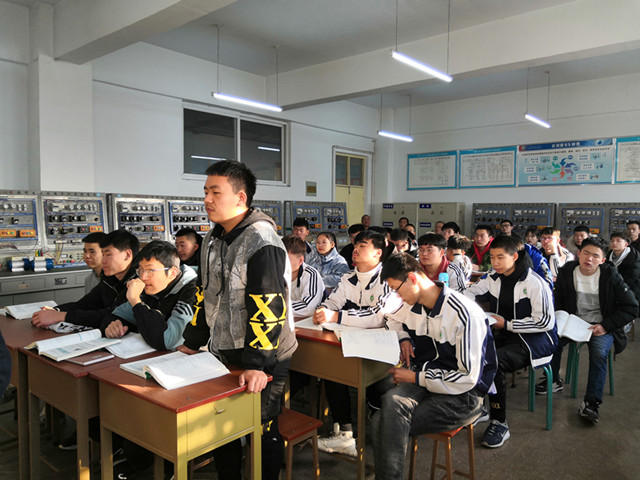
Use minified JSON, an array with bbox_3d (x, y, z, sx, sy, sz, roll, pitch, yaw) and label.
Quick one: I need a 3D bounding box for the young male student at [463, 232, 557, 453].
[{"bbox_3d":[1.310,0.616,3.416,0.750,1.300,0.540,-2,4,-38],"label":"young male student"}]

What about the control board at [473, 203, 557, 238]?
[{"bbox_3d":[3.697,-0.395,9.603,1.530,0.620,0.180,3,-5,40],"label":"control board"}]

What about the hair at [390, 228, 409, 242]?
[{"bbox_3d":[0.820,-0.044,5.150,0.180,0.140,0.200,3,4,38],"label":"hair"}]

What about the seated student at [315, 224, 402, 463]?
[{"bbox_3d":[0.265,0.584,3.153,0.600,1.290,0.530,-3,4,-45],"label":"seated student"}]

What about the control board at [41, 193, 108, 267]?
[{"bbox_3d":[-2.973,-0.106,5.969,0.250,0.887,0.738,3,4,41],"label":"control board"}]

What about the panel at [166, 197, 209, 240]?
[{"bbox_3d":[-1.840,-0.309,7.026,0.140,0.600,0.760,-9,-3,40],"label":"panel"}]

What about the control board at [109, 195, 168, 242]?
[{"bbox_3d":[-2.316,-0.280,6.447,0.140,0.610,0.760,-9,-3,40],"label":"control board"}]

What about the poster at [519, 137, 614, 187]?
[{"bbox_3d":[4.534,-1.414,9.318,1.640,0.800,0.030,3,4,40],"label":"poster"}]

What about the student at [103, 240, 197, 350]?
[{"bbox_3d":[-0.840,0.651,2.745,0.560,1.280,0.750,4,4,44],"label":"student"}]

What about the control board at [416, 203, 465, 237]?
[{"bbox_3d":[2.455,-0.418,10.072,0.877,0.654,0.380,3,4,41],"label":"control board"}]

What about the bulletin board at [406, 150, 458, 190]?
[{"bbox_3d":[2.462,-1.523,11.062,1.190,0.820,0.030,3,4,40],"label":"bulletin board"}]

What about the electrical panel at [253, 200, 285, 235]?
[{"bbox_3d":[-0.925,-0.365,8.297,0.200,0.560,0.701,3,4,41],"label":"electrical panel"}]

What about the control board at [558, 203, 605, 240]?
[{"bbox_3d":[4.419,-0.311,8.397,0.709,0.605,0.200,3,4,41],"label":"control board"}]

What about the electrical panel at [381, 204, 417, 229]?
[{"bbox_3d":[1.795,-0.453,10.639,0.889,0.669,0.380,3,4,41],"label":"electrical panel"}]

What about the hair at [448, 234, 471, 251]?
[{"bbox_3d":[1.262,0.027,4.550,0.190,0.160,0.210,2,4,24],"label":"hair"}]

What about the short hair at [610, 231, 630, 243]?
[{"bbox_3d":[2.980,-0.033,4.950,0.190,0.125,0.200,3,4,35],"label":"short hair"}]

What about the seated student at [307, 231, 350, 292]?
[{"bbox_3d":[0.073,0.564,4.786,0.480,1.240,0.720,3,4,41],"label":"seated student"}]

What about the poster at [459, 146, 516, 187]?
[{"bbox_3d":[3.418,-1.470,10.258,1.190,0.810,0.030,3,4,40],"label":"poster"}]

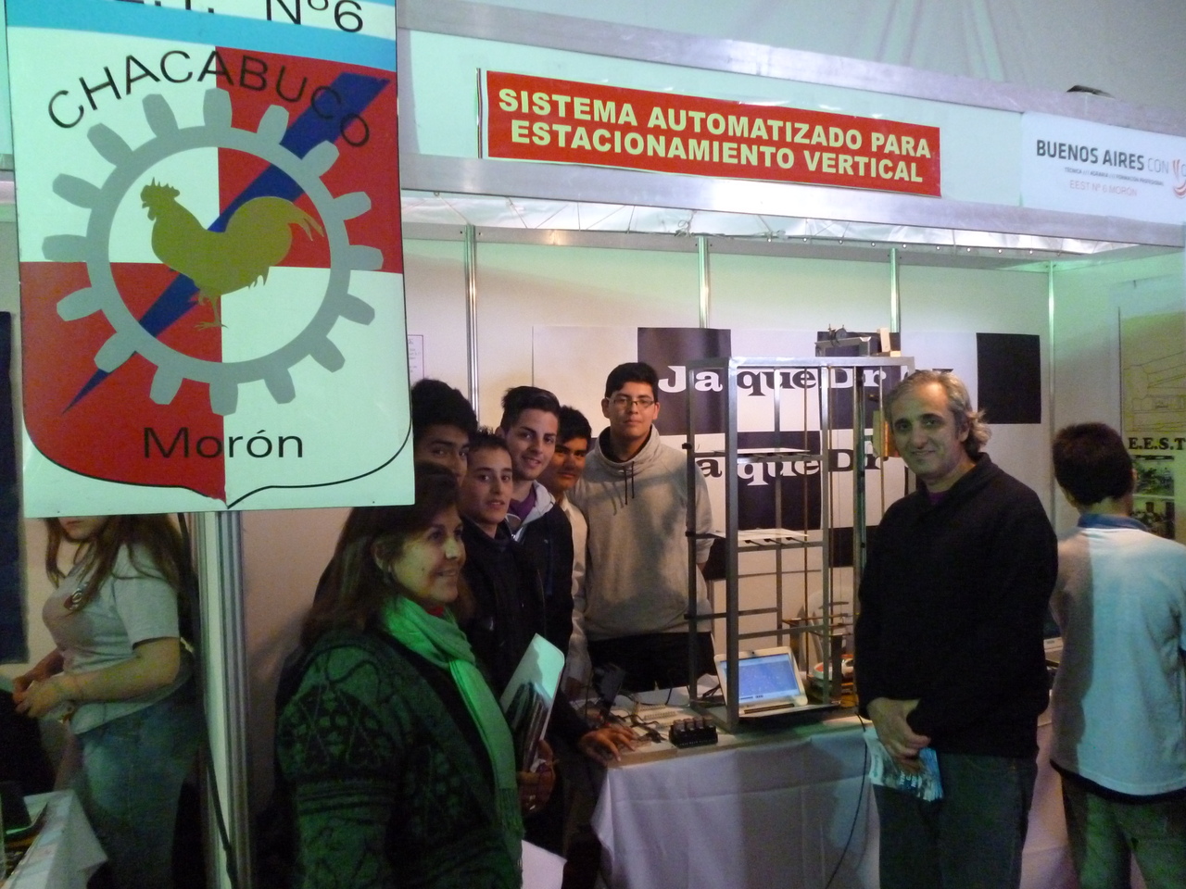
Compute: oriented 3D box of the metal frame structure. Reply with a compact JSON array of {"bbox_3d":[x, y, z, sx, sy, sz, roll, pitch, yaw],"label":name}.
[{"bbox_3d":[0.645,0.269,2.941,0.655,1.057,0.253,-2,2,-23],"label":"metal frame structure"}]

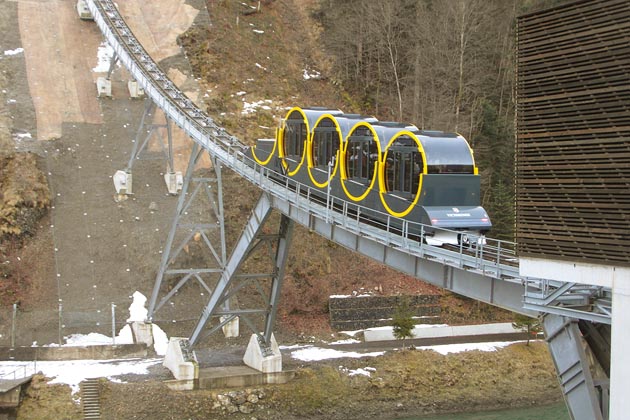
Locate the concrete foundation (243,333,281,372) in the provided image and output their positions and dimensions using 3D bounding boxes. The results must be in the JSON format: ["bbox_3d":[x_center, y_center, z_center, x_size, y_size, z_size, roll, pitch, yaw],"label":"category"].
[{"bbox_3d":[-3.932,10.527,69.067,1.650,2.750,3.700,0,1,-26],"label":"concrete foundation"}]

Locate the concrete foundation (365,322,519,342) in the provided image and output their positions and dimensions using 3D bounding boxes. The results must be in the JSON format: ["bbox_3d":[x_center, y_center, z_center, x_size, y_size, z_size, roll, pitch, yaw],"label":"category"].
[{"bbox_3d":[11.681,10.915,83.068,16.000,0.870,0.450,0,1,-23],"label":"concrete foundation"}]

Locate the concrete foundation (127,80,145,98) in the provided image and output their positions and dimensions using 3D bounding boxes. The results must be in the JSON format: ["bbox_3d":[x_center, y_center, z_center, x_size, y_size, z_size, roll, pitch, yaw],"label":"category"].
[{"bbox_3d":[-18.470,-12.370,95.541,1.400,2.000,1.700,0,1,-26],"label":"concrete foundation"}]

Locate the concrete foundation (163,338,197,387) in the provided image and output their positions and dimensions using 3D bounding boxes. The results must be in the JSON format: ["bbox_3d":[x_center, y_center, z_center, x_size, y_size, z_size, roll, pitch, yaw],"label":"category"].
[{"bbox_3d":[-9.552,10.686,66.907,1.650,3.000,3.800,0,1,-26],"label":"concrete foundation"}]

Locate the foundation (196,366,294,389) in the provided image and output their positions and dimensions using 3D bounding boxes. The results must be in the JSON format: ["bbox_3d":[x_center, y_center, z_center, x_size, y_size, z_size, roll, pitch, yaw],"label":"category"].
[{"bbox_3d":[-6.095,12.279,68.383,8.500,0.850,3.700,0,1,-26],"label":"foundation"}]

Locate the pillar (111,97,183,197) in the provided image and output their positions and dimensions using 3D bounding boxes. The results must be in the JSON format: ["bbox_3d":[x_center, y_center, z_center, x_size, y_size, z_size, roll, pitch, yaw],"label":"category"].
[{"bbox_3d":[-14.710,-5.641,84.362,6.400,8.900,2.200,0,19,-26],"label":"pillar"}]

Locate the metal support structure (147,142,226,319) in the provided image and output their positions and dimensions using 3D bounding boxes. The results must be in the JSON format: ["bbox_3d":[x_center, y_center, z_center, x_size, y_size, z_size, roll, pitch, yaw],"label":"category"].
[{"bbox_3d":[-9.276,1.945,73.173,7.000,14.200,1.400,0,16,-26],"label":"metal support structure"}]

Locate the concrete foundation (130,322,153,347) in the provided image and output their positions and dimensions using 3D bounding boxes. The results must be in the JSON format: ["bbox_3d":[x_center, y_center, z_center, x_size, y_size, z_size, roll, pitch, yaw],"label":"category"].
[{"bbox_3d":[-13.579,9.827,73.278,1.400,2.100,1.500,0,1,-26],"label":"concrete foundation"}]

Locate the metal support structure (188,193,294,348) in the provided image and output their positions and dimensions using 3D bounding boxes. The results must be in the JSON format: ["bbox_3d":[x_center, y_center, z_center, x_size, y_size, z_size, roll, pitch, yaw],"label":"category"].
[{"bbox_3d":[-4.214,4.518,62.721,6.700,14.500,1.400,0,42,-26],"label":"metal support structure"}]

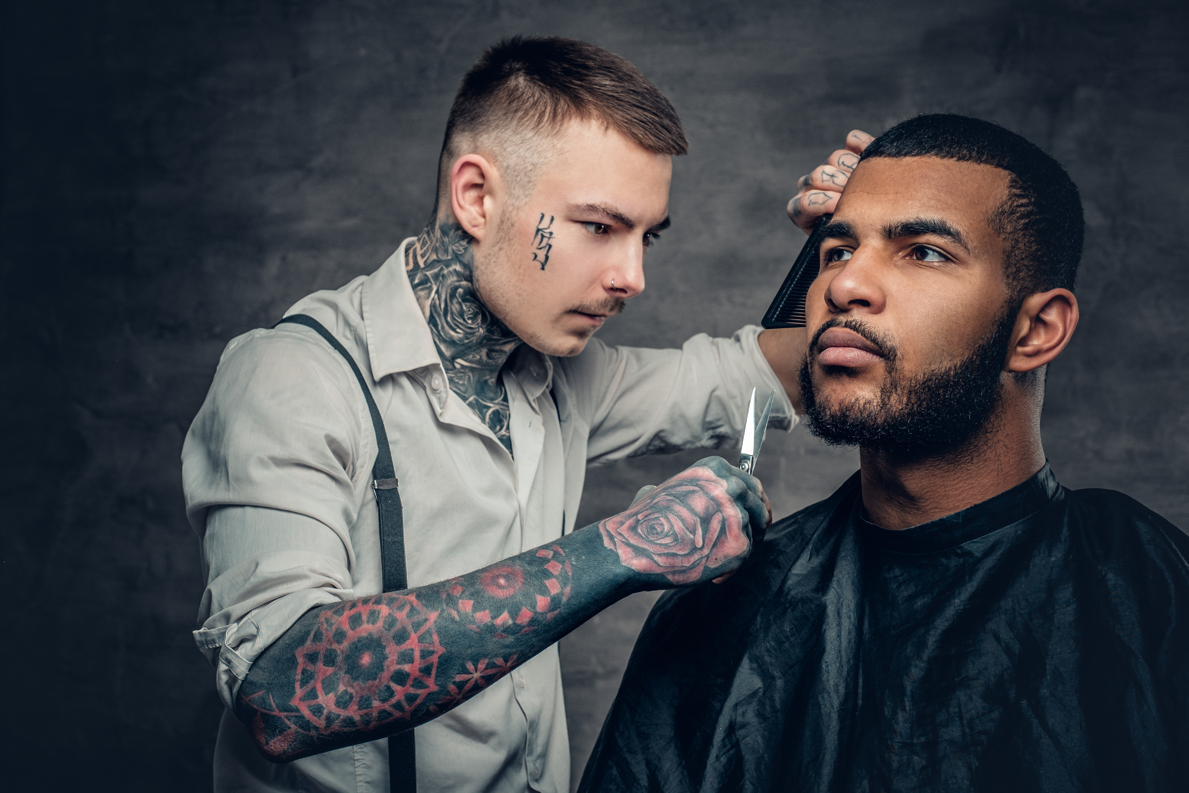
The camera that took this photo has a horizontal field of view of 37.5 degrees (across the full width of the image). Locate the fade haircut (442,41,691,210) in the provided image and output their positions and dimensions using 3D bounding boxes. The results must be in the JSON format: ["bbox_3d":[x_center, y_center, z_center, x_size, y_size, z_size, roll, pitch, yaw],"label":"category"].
[{"bbox_3d":[-0.020,-0.202,1.382,0.216,0.171,0.162,32,16,30],"label":"fade haircut"}]

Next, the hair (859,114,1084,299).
[{"bbox_3d":[0.245,-0.116,1.212,0.166,0.155,0.202,4,-7,40],"label":"hair"}]

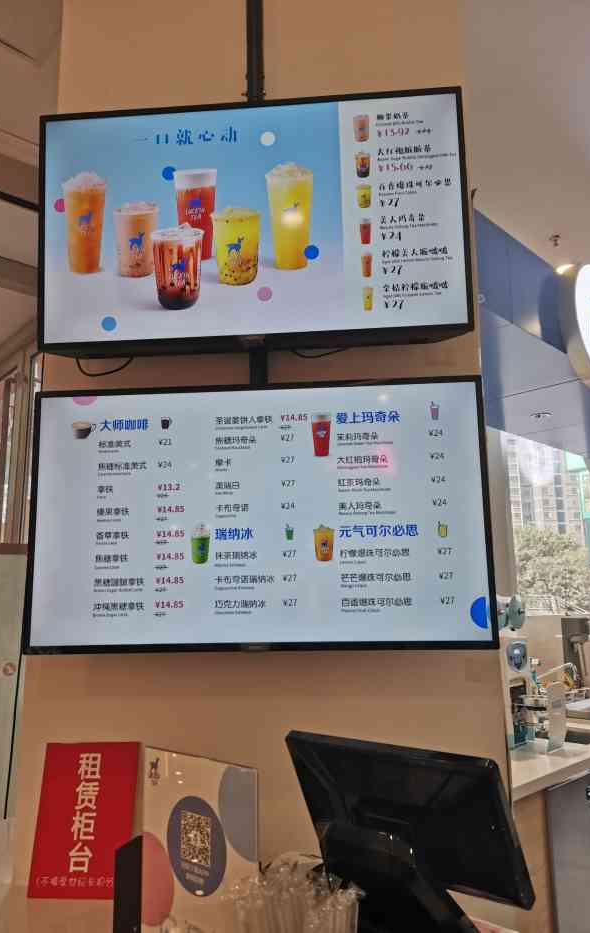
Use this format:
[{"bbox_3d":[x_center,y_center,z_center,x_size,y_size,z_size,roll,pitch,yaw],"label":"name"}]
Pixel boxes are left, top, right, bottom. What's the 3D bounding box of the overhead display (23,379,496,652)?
[{"bbox_3d":[-0.082,0.106,1.518,0.976,0.565,0.070,-2,-10,4],"label":"overhead display"}]

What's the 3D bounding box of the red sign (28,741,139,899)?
[{"bbox_3d":[-0.446,0.751,1.499,0.210,0.297,0.008,-2,-24,5],"label":"red sign"}]

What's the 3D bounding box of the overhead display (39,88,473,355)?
[{"bbox_3d":[-0.102,-0.557,1.630,0.978,0.564,0.080,-2,-6,4],"label":"overhead display"}]

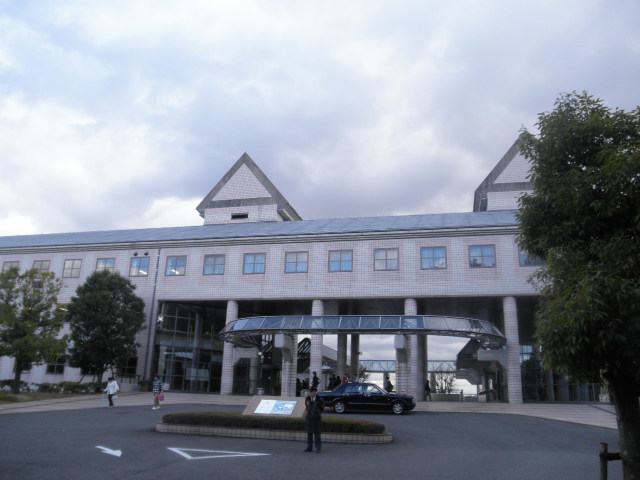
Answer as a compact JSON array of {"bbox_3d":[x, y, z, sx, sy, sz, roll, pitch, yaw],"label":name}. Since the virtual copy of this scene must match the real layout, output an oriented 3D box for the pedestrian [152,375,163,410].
[{"bbox_3d":[-8.208,7.767,26.322,0.480,1.620,0.420,-11,-20,36],"label":"pedestrian"}]

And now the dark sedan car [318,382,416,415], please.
[{"bbox_3d":[2.320,7.609,25.012,4.690,1.450,1.720,-1,-16,10],"label":"dark sedan car"}]

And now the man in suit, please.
[{"bbox_3d":[-0.123,5.018,14.482,0.550,1.700,0.400,-2,-16,12],"label":"man in suit"}]

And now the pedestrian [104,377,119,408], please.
[{"bbox_3d":[-11.050,8.083,27.513,0.580,1.560,0.450,-3,-17,16],"label":"pedestrian"}]

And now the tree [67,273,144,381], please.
[{"bbox_3d":[-16.667,6.822,40.545,5.800,9.100,5.800,1,-16,0],"label":"tree"}]

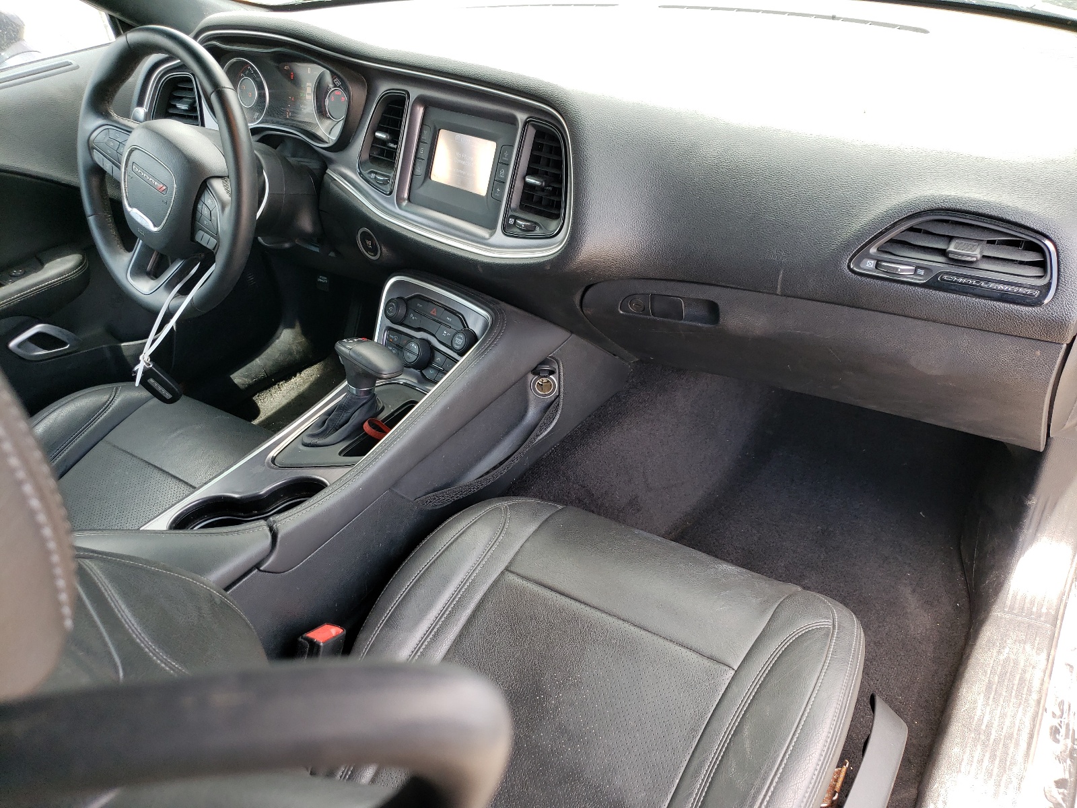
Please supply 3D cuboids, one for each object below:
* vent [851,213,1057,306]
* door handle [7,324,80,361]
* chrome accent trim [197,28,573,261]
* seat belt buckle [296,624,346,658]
[{"bbox_3d":[0.404,-0.147,0.796,0.180,0.079,0.051,19,29,29],"label":"vent"},{"bbox_3d":[-0.845,-0.104,1.387,0.030,0.057,0.108,19,44,29],"label":"door handle"},{"bbox_3d":[-0.244,-0.371,1.115,0.687,0.232,0.091,21,31,31],"label":"chrome accent trim"},{"bbox_3d":[-0.232,0.278,0.837,0.032,0.083,0.042,19,17,29],"label":"seat belt buckle"}]

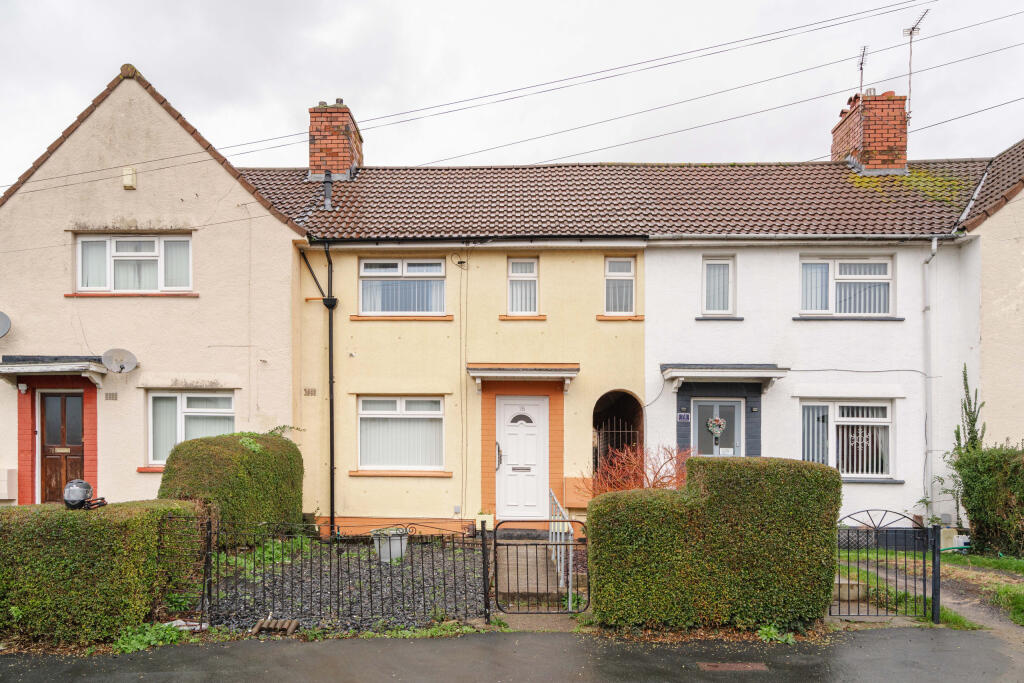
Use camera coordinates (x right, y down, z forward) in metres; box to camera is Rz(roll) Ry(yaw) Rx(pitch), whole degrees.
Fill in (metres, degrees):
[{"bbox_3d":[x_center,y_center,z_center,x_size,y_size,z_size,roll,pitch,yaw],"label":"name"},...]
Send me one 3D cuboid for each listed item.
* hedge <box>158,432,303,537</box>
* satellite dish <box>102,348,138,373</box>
[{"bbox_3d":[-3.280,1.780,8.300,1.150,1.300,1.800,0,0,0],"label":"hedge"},{"bbox_3d":[-5.935,0.288,10.350,0.540,0.400,0.280,0,0,-30],"label":"satellite dish"}]

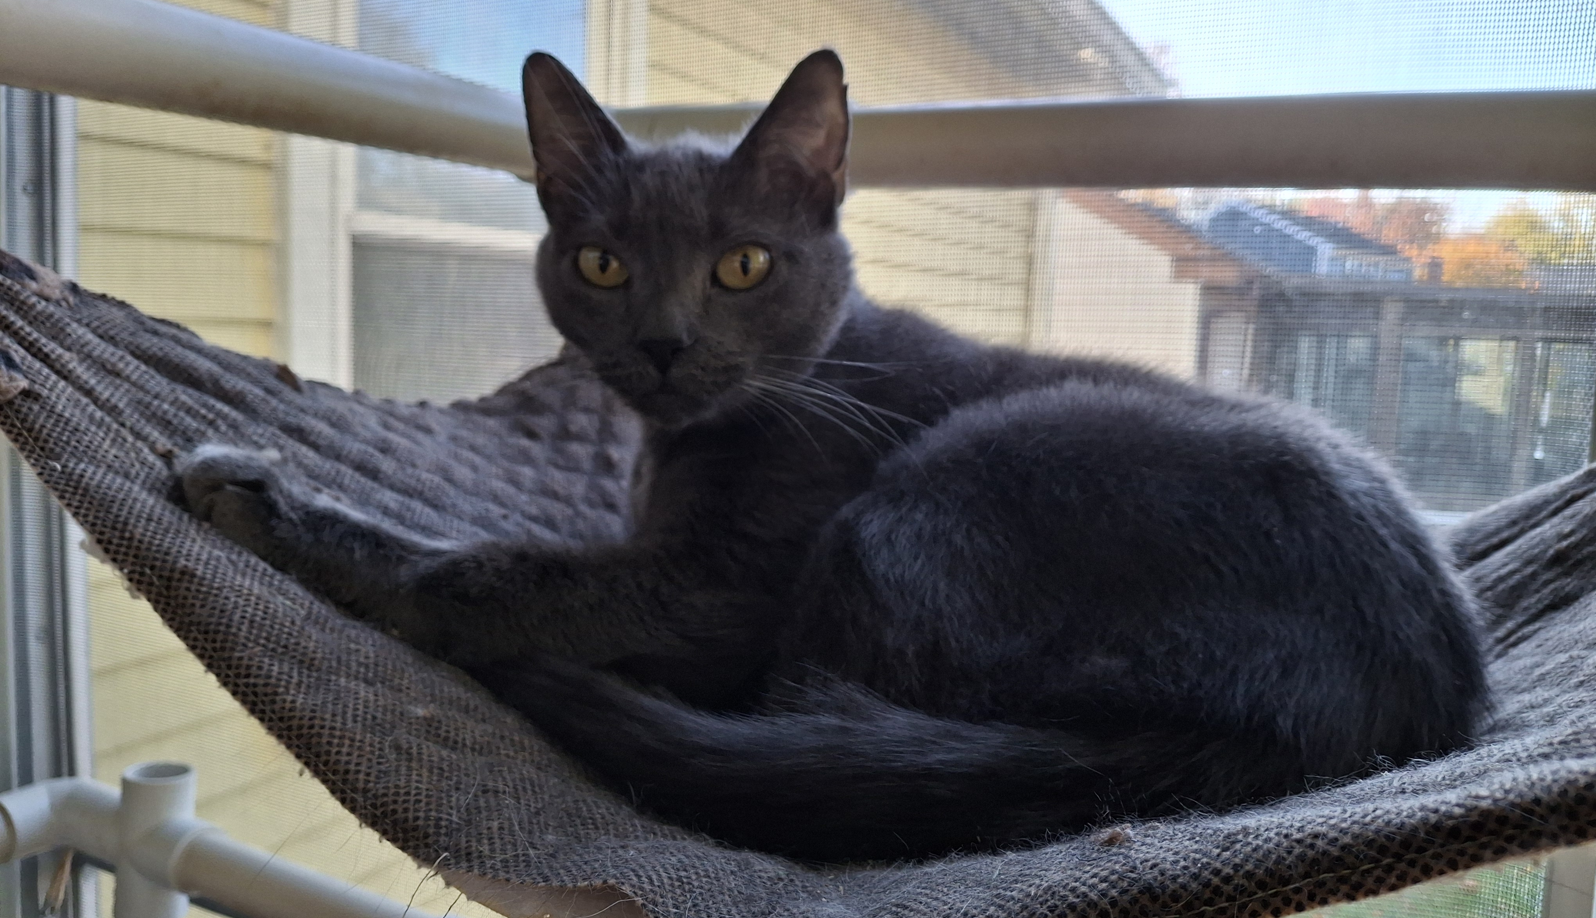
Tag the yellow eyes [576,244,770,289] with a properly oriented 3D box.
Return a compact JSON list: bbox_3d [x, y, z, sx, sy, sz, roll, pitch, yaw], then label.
[{"bbox_3d":[-0.041,-0.064,0.381,0.063,0.015,0.015,1,7,4],"label":"yellow eyes"}]

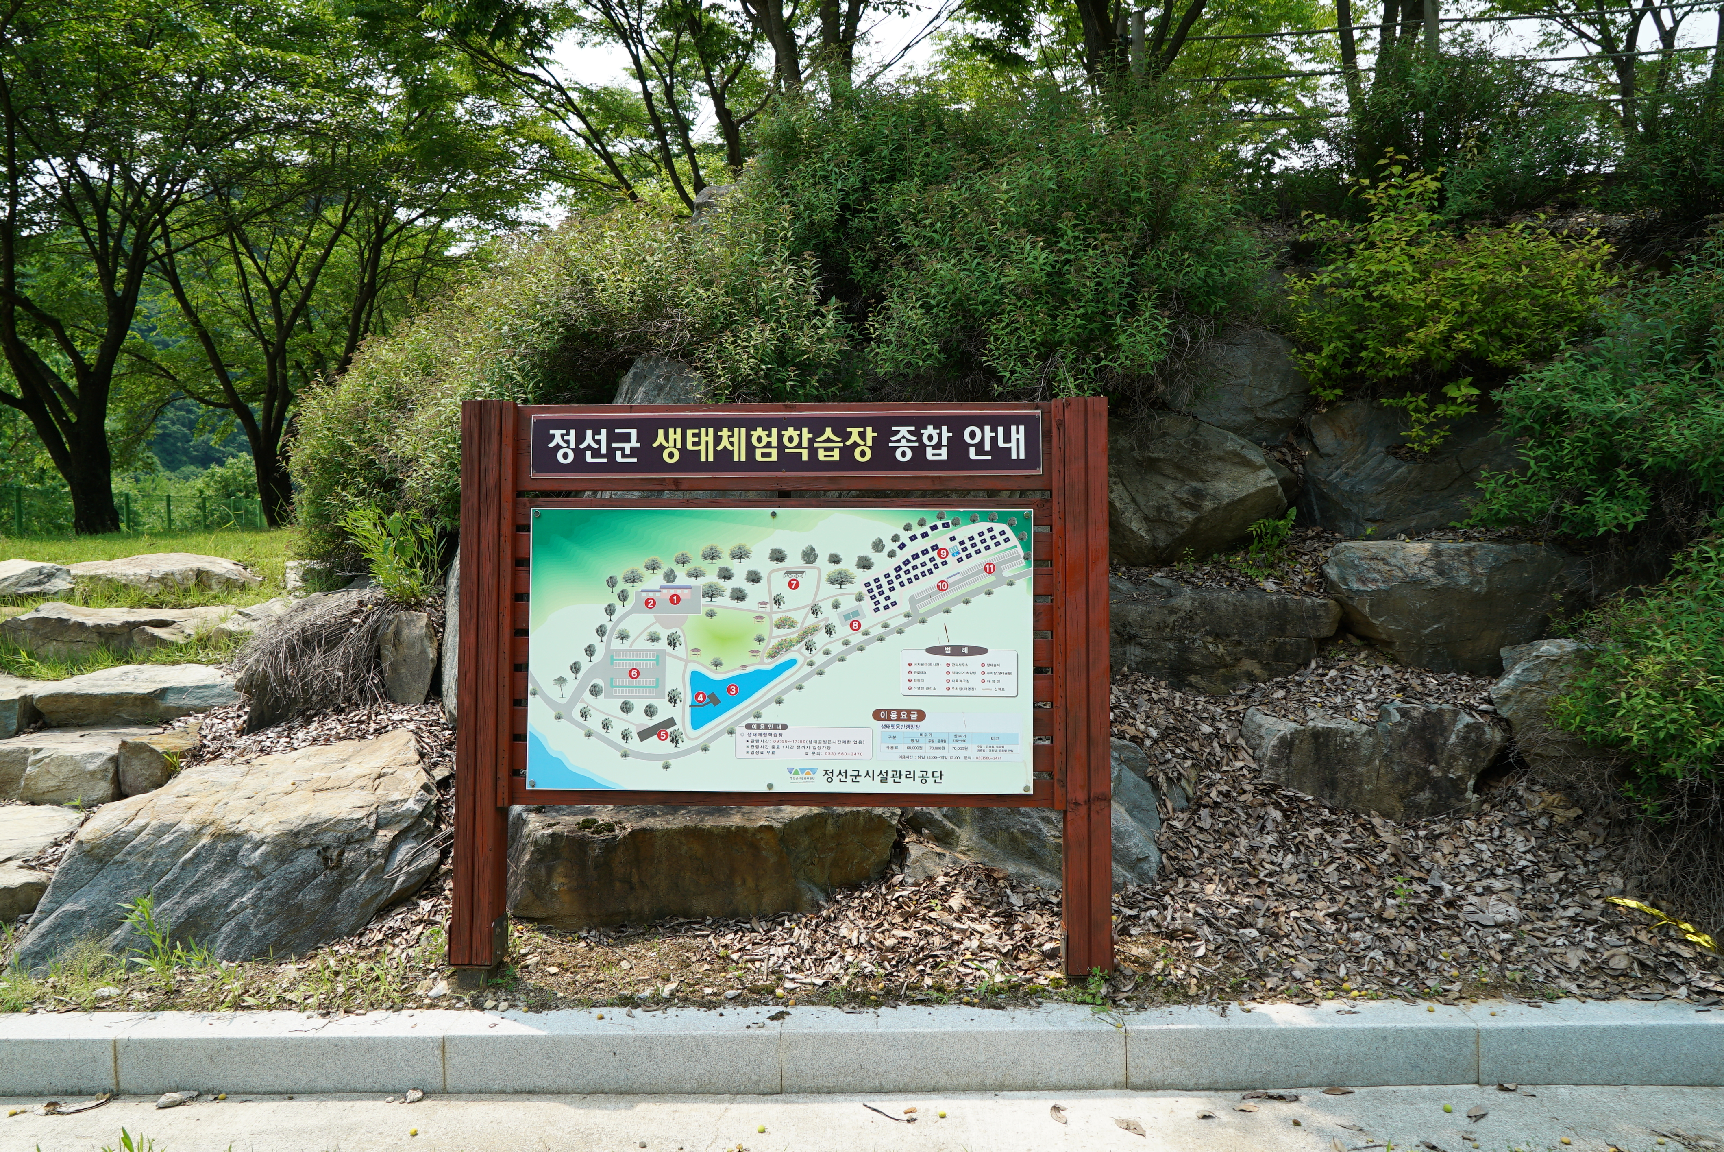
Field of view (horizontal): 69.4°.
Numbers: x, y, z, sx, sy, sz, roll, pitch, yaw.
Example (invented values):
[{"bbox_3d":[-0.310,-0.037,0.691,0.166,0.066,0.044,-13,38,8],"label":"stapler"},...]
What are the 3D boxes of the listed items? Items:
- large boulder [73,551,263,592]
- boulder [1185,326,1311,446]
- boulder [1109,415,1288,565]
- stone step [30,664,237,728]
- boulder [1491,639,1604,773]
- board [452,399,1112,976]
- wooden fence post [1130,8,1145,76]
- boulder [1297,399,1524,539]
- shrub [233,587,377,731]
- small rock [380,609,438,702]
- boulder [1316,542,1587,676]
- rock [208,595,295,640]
[{"bbox_3d":[-4.448,-0.017,7.950,1.100,0.230,0.600,0,2,-11],"label":"large boulder"},{"bbox_3d":[2.002,-0.992,6.600,0.720,0.600,0.550,0,2,9],"label":"boulder"},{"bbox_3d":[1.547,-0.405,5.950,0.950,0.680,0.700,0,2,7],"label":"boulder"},{"bbox_3d":[-3.623,0.590,6.200,0.950,0.250,0.580,0,2,-11],"label":"stone step"},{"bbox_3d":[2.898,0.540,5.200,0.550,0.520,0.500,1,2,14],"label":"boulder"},{"bbox_3d":[-0.266,0.351,4.170,2.157,1.873,0.160,0,-3,2],"label":"board"},{"bbox_3d":[2.164,-3.867,9.800,0.100,1.150,0.100,0,2,0],"label":"wooden fence post"},{"bbox_3d":[2.774,-0.534,6.250,1.080,0.670,0.620,0,2,9],"label":"boulder"},{"bbox_3d":[-2.638,0.396,5.900,0.640,0.640,0.580,-1,2,-14],"label":"shrub"},{"bbox_3d":[-2.074,0.370,5.700,0.260,0.410,0.260,0,2,-11],"label":"small rock"},{"bbox_3d":[2.661,0.139,5.600,1.080,0.570,0.620,0,2,9],"label":"boulder"},{"bbox_3d":[-3.458,0.246,7.100,0.480,0.250,0.450,0,2,-11],"label":"rock"}]

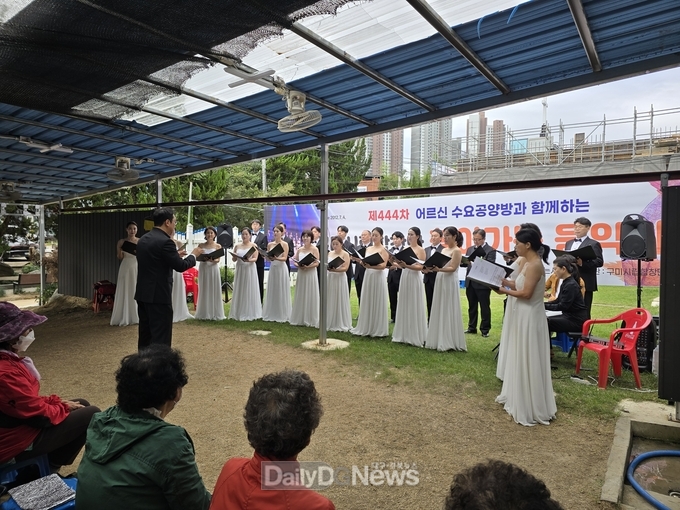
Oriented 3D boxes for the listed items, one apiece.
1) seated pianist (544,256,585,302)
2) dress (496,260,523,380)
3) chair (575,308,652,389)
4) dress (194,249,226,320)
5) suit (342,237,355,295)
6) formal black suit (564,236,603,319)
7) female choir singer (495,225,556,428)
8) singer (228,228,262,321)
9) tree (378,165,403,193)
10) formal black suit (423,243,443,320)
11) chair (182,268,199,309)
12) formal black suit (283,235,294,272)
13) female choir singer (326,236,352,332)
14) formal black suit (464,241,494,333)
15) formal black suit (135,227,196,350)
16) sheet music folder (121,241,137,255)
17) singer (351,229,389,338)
[{"bbox_3d":[3.036,0.647,6.150,0.720,1.300,0.520,-1,2,-35],"label":"seated pianist"},{"bbox_3d":[1.858,0.687,4.500,0.550,1.285,0.500,1,1,7],"label":"dress"},{"bbox_3d":[2.900,0.945,4.770,0.580,0.770,0.570,1,1,2],"label":"chair"},{"bbox_3d":[-2.320,0.515,8.100,0.560,1.260,0.480,0,1,-12],"label":"dress"},{"bbox_3d":[0.096,0.430,8.700,0.500,1.500,0.360,1,1,23],"label":"suit"},{"bbox_3d":[3.260,0.520,6.050,0.420,1.500,0.520,0,1,-41],"label":"formal black suit"},{"bbox_3d":[1.700,0.605,4.100,0.600,1.690,0.500,1,2,23],"label":"female choir singer"},{"bbox_3d":[-1.715,0.336,8.200,0.580,1.633,0.550,1,1,9],"label":"singer"},{"bbox_3d":[2.850,-2.130,25.000,2.200,5.976,2.200,1,1,6],"label":"tree"},{"bbox_3d":[1.692,0.501,7.800,0.500,1.433,0.360,1,1,30],"label":"formal black suit"},{"bbox_3d":[-2.987,0.666,8.850,0.560,0.830,0.560,0,2,-6],"label":"chair"},{"bbox_3d":[-1.115,0.350,9.000,0.500,1.500,0.360,1,1,9],"label":"formal black suit"},{"bbox_3d":[-0.025,0.459,7.400,0.530,1.523,0.530,1,2,35],"label":"female choir singer"},{"bbox_3d":[2.301,0.549,7.400,0.500,1.507,0.380,1,2,34],"label":"formal black suit"},{"bbox_3d":[-1.740,0.480,4.550,0.520,1.500,0.520,0,1,-37],"label":"formal black suit"},{"bbox_3d":[-3.275,-0.096,7.200,0.420,0.290,0.100,0,40,-27],"label":"sheet music folder"},{"bbox_3d":[0.452,0.405,7.050,0.520,1.660,0.520,1,1,30],"label":"singer"}]

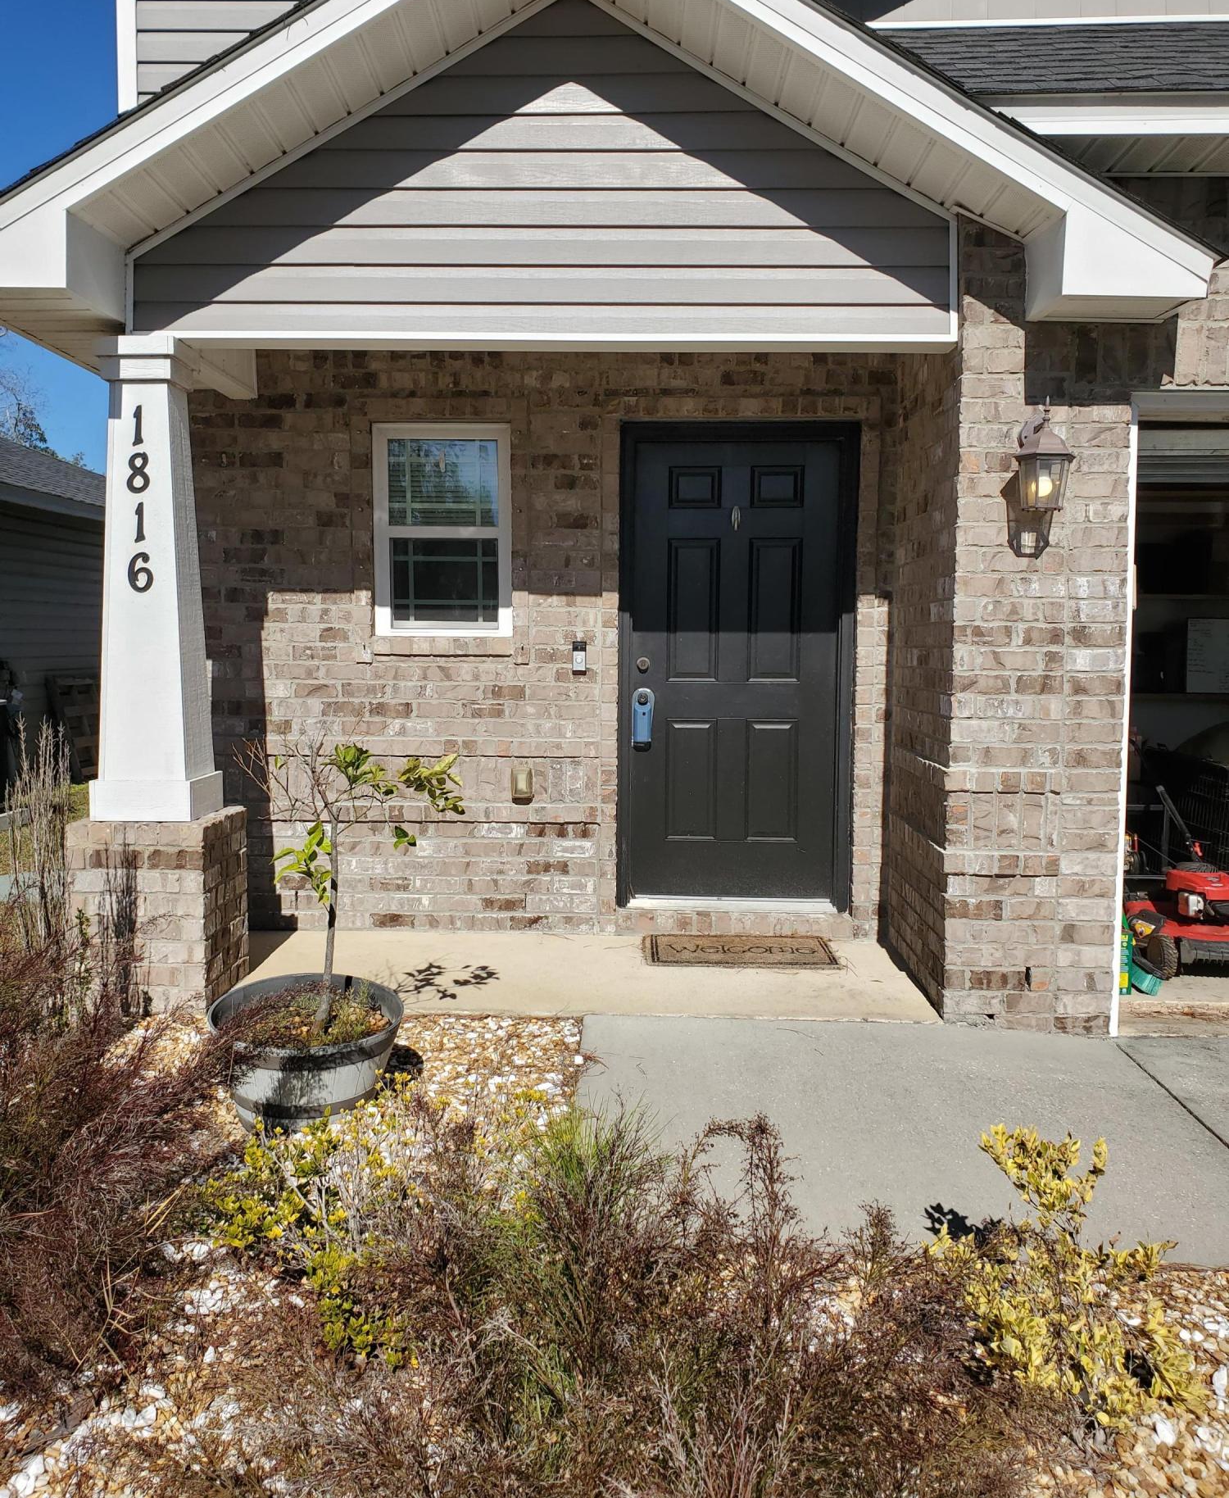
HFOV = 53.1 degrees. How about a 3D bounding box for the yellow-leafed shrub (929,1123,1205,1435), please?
[{"bbox_3d":[0.826,0.980,2.305,0.450,0.460,0.400,1,4,1],"label":"yellow-leafed shrub"}]

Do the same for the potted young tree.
[{"bbox_3d":[-0.790,0.526,3.547,0.710,1.100,0.600,1,4,1],"label":"potted young tree"}]

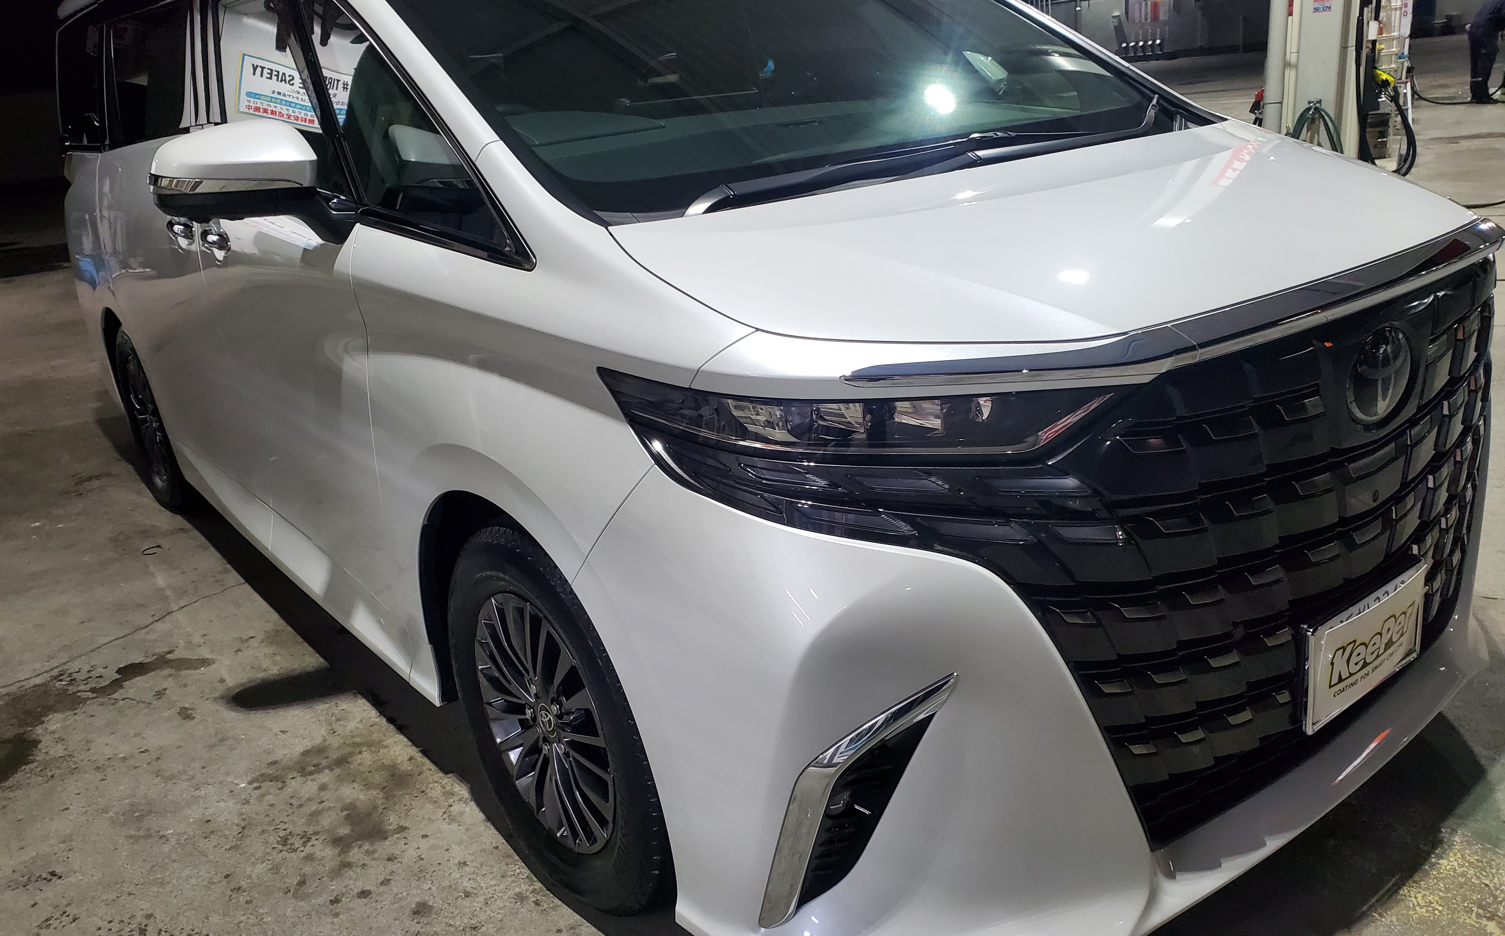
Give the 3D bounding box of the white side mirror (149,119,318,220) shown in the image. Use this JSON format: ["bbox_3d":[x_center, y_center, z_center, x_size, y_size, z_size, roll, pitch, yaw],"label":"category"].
[{"bbox_3d":[-0.913,-0.522,1.979,0.255,0.170,0.165,-19,23,-35],"label":"white side mirror"}]

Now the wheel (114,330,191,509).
[{"bbox_3d":[-2.175,-0.187,4.246,0.220,0.710,0.710,-19,23,-35],"label":"wheel"}]

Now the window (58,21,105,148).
[{"bbox_3d":[-2.401,-1.362,4.052,0.070,0.410,0.870,-6,16,-35],"label":"window"}]

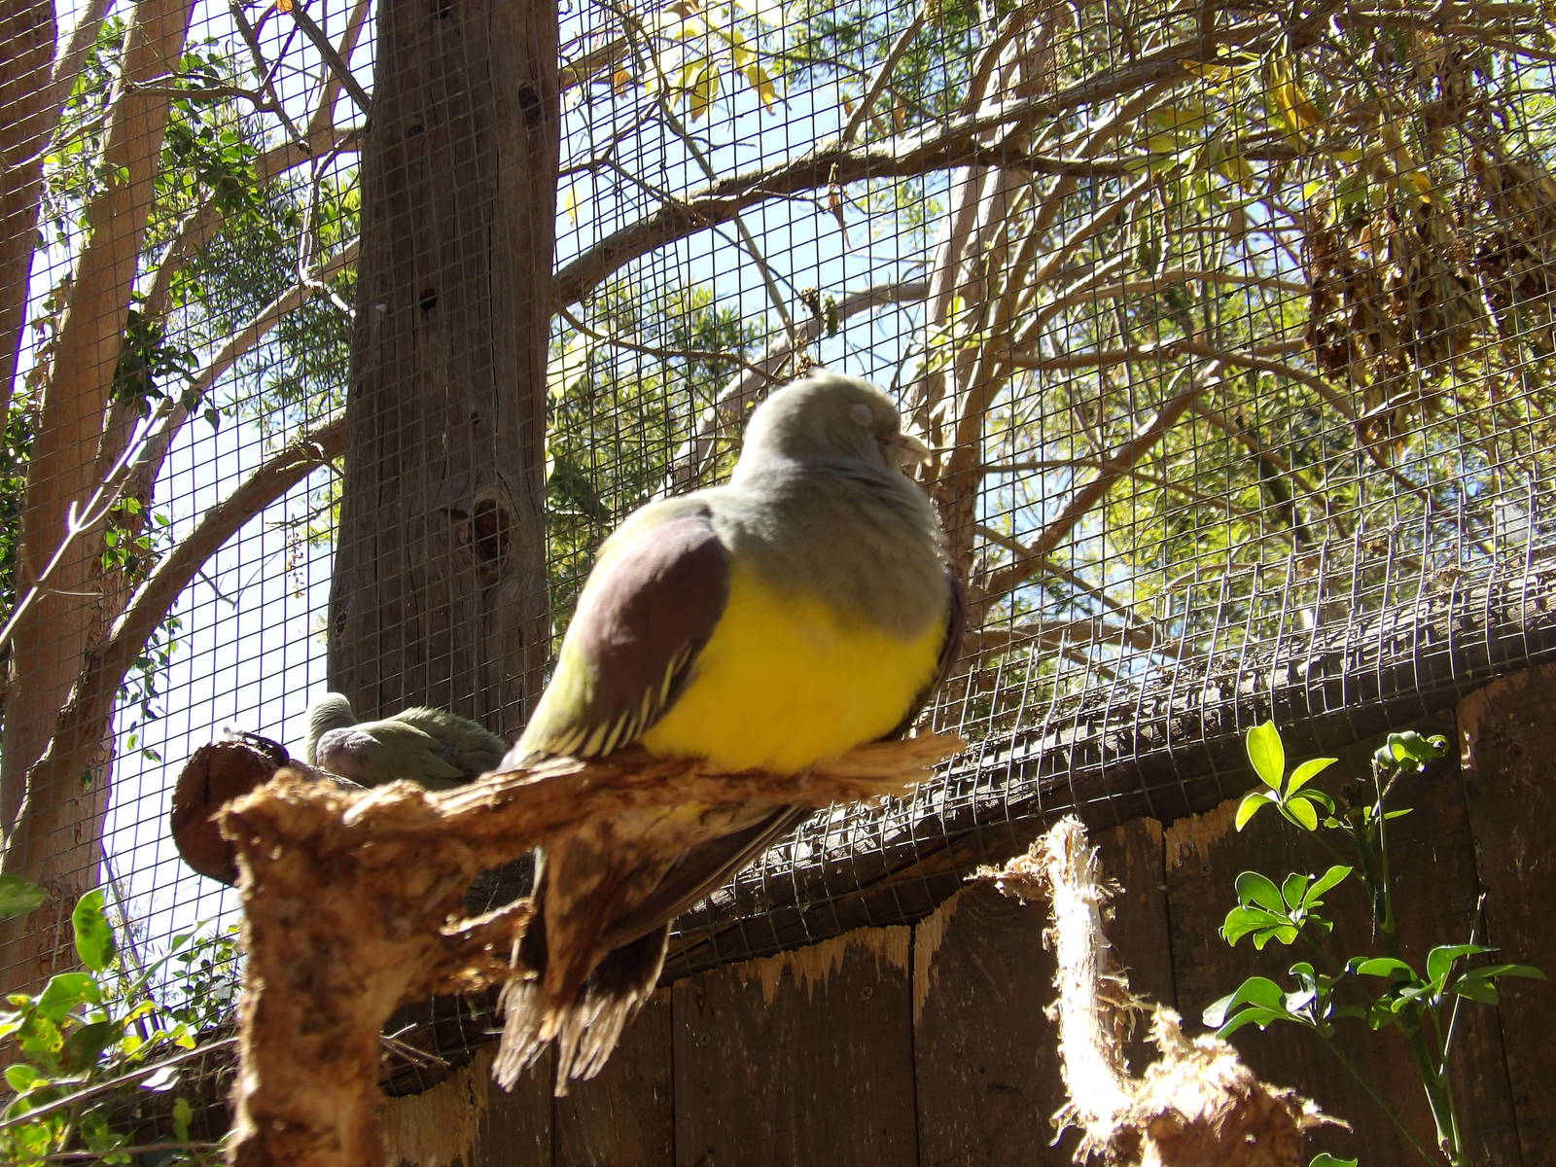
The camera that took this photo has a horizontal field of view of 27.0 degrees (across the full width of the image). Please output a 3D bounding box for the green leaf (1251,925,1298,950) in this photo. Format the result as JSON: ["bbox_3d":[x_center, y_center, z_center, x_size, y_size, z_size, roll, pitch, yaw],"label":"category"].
[{"bbox_3d":[0.252,0.179,1.640,0.024,0.014,0.026,-1,-28,0],"label":"green leaf"}]

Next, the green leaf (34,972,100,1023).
[{"bbox_3d":[-0.296,0.173,1.350,0.029,0.020,0.020,-1,-28,0],"label":"green leaf"}]

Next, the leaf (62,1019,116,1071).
[{"bbox_3d":[-0.287,0.192,1.350,0.023,0.020,0.018,-1,-28,0],"label":"leaf"}]

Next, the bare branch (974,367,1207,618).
[{"bbox_3d":[0.281,-0.082,2.900,0.310,0.045,0.060,-47,-20,-3],"label":"bare branch"}]

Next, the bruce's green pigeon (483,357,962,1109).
[{"bbox_3d":[-0.015,0.038,0.970,0.120,0.205,0.165,19,-34,-33],"label":"bruce's green pigeon"}]

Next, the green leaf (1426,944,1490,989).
[{"bbox_3d":[0.336,0.190,1.600,0.033,0.021,0.026,-1,-28,0],"label":"green leaf"}]

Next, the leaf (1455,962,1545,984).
[{"bbox_3d":[0.357,0.193,1.600,0.046,0.012,0.022,-1,-28,0],"label":"leaf"}]

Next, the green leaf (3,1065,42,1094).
[{"bbox_3d":[-0.315,0.207,1.350,0.017,0.012,0.014,-1,-28,0],"label":"green leaf"}]

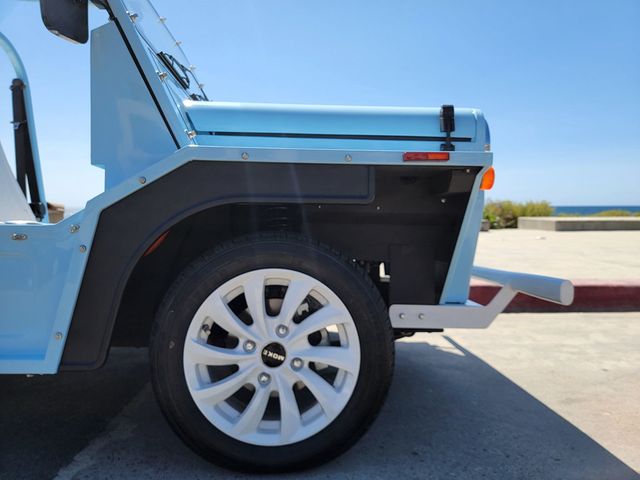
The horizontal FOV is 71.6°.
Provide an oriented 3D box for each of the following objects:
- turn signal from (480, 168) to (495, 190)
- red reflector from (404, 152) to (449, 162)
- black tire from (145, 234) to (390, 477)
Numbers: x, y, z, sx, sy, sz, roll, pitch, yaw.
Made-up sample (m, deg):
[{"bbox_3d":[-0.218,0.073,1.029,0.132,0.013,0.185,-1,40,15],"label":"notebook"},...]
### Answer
[{"bbox_3d":[0.390,-0.143,1.035,0.035,0.057,0.060,0,4,-1],"label":"turn signal"},{"bbox_3d":[0.231,-0.179,0.963,0.100,0.019,0.012,0,4,-1],"label":"red reflector"},{"bbox_3d":[-0.108,0.253,1.053,0.557,0.555,0.170,0,4,-1],"label":"black tire"}]

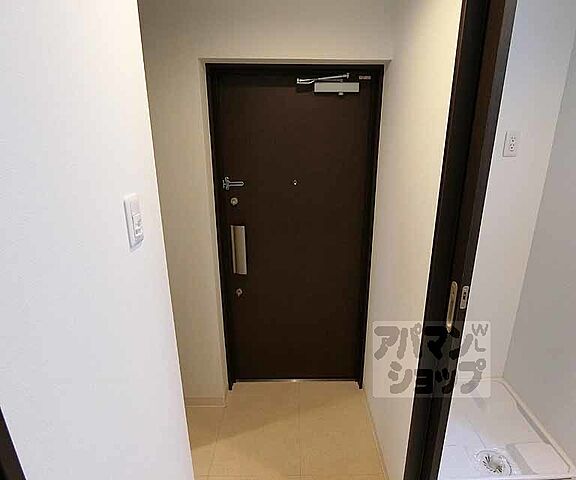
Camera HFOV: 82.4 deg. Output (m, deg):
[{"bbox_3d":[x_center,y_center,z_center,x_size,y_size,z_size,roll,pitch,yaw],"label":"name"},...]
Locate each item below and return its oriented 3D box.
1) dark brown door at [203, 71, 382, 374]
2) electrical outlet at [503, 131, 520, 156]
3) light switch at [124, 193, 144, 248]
[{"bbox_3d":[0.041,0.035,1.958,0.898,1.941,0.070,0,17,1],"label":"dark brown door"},{"bbox_3d":[1.091,-0.467,1.600,0.070,0.120,0.010,0,17,1],"label":"electrical outlet"},{"bbox_3d":[-0.362,-0.044,0.775,0.010,0.120,0.070,0,17,1],"label":"light switch"}]

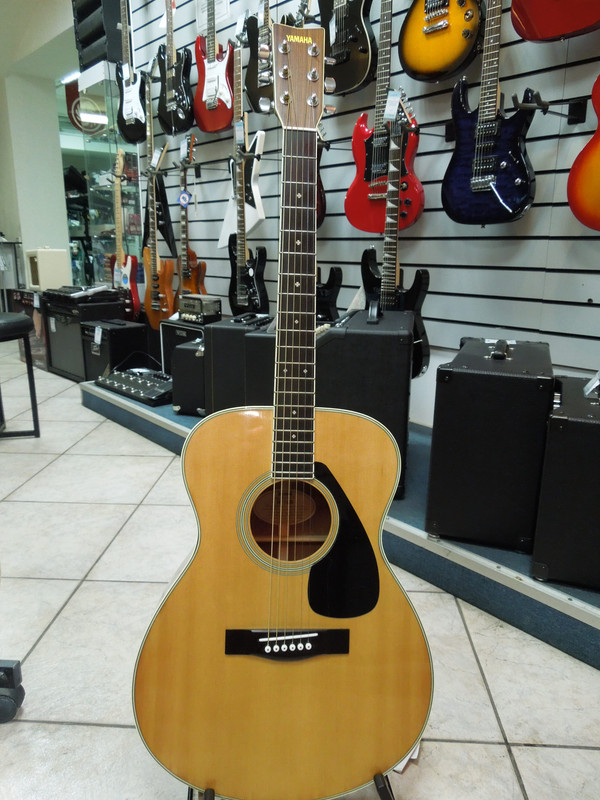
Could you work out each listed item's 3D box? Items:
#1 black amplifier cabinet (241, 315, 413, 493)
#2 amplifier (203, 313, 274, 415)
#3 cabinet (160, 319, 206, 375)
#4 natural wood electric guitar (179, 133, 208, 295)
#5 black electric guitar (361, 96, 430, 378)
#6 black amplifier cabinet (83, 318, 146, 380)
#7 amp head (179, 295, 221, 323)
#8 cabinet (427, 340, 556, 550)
[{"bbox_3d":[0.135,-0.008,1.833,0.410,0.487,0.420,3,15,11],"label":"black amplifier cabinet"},{"bbox_3d":[-0.229,-0.139,2.494,0.235,0.395,0.410,3,15,9],"label":"amplifier"},{"bbox_3d":[-0.481,-0.209,2.848,0.220,0.346,0.366,-14,21,-43],"label":"cabinet"},{"bbox_3d":[-0.556,-0.805,2.922,0.330,0.978,0.085,17,22,41],"label":"natural wood electric guitar"},{"bbox_3d":[0.312,-0.500,1.897,0.320,0.926,0.075,15,21,42],"label":"black electric guitar"},{"bbox_3d":[-1.123,-0.282,3.522,0.238,0.358,0.362,-14,21,-42],"label":"black amplifier cabinet"},{"bbox_3d":[-0.485,-0.452,2.867,0.125,0.117,0.210,-12,19,-39],"label":"amp head"},{"bbox_3d":[0.525,0.090,1.573,0.254,0.434,0.507,6,16,20],"label":"cabinet"}]

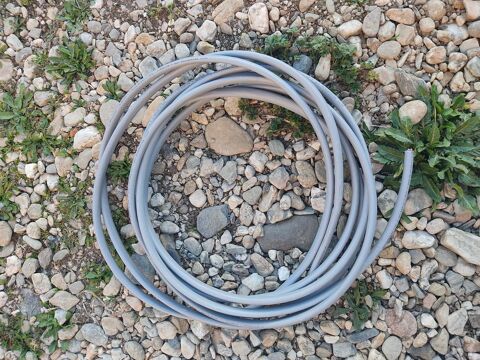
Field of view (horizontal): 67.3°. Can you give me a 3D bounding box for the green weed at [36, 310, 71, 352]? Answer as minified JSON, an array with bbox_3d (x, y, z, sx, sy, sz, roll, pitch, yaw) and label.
[{"bbox_3d":[-0.504,0.409,0.977,0.075,0.040,0.114,0,76,0],"label":"green weed"}]

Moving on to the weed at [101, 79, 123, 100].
[{"bbox_3d":[-0.408,-0.290,1.154,0.057,0.035,0.074,0,76,0],"label":"weed"}]

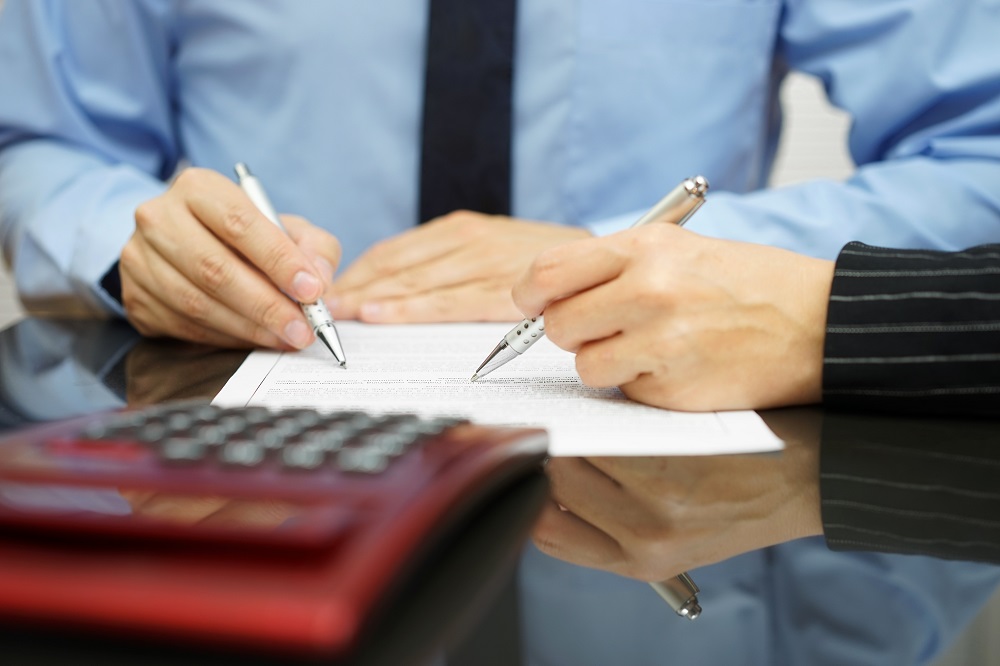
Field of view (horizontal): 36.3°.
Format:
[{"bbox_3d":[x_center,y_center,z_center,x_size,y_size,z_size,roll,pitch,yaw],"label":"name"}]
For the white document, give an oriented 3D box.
[{"bbox_3d":[-0.009,0.015,0.661,0.210,0.003,0.297,0,10,-1],"label":"white document"}]

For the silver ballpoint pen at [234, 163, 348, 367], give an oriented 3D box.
[{"bbox_3d":[-0.097,-0.033,0.705,0.011,0.013,0.135,-7,50,-33],"label":"silver ballpoint pen"}]

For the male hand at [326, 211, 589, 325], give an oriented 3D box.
[{"bbox_3d":[-0.020,-0.038,0.818,0.155,0.053,0.090,-2,10,-9],"label":"male hand"}]

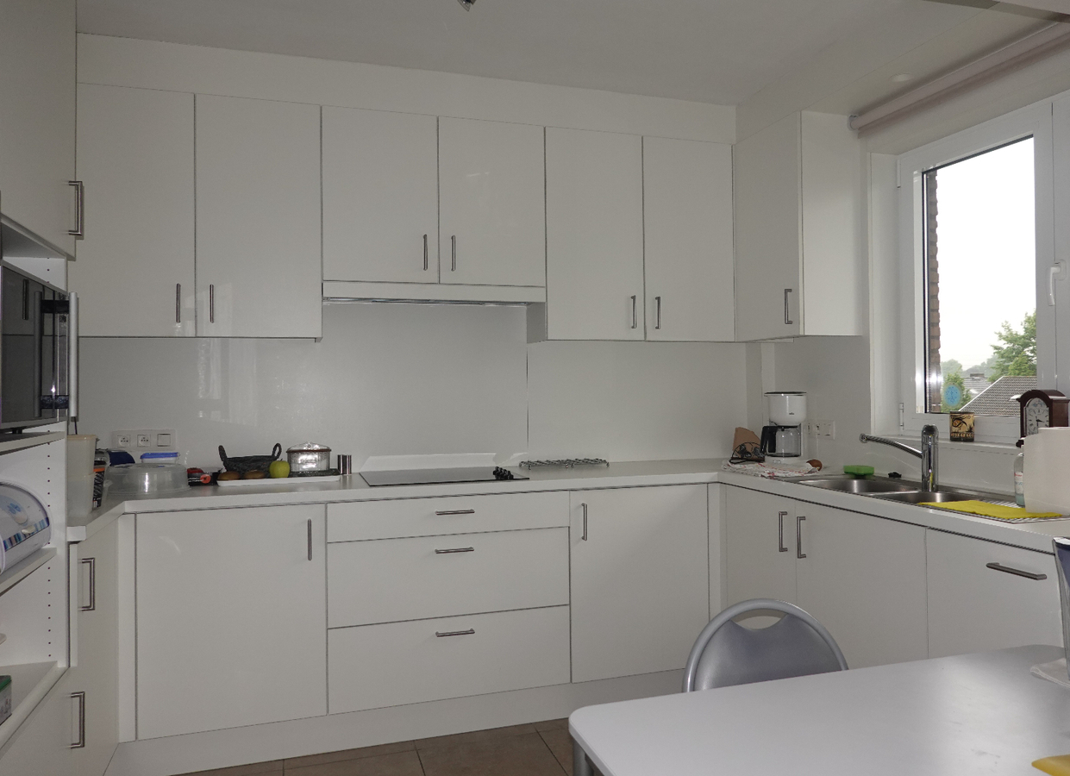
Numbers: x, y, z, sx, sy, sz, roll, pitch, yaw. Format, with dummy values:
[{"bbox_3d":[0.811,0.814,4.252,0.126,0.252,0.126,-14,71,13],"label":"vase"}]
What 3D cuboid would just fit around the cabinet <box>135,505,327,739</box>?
[{"bbox_3d":[-1.091,0.775,2.877,0.602,0.741,0.550,-1,0,-17],"label":"cabinet"}]

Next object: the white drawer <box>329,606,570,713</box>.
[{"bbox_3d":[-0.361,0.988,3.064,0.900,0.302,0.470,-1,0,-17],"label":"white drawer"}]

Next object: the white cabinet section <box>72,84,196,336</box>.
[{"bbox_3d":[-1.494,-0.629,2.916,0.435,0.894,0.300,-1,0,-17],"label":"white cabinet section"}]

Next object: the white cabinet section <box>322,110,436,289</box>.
[{"bbox_3d":[-0.645,-0.748,3.183,0.452,0.671,0.300,-1,0,-17],"label":"white cabinet section"}]

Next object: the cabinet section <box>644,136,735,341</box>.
[{"bbox_3d":[0.645,-0.649,3.588,0.450,0.894,0.300,-1,0,-17],"label":"cabinet section"}]

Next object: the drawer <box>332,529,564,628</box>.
[{"bbox_3d":[-0.364,0.688,3.064,0.900,0.299,0.470,-1,0,-17],"label":"drawer"}]

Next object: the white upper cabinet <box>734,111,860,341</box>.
[{"bbox_3d":[1.117,-0.649,3.316,0.300,0.885,0.456,-1,0,-17],"label":"white upper cabinet"}]

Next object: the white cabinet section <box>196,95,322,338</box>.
[{"bbox_3d":[-1.071,-0.628,3.038,0.441,0.885,0.326,-1,0,-17],"label":"white cabinet section"}]

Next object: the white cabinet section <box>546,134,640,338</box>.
[{"bbox_3d":[0.216,-0.645,3.453,0.450,0.894,0.300,-1,0,-17],"label":"white cabinet section"}]

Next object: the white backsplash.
[{"bbox_3d":[-0.391,0.005,3.430,3.040,0.710,0.030,-1,0,-17],"label":"white backsplash"}]

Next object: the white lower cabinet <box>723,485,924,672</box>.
[{"bbox_3d":[1.184,0.753,2.712,0.540,0.741,1.050,-1,0,-17],"label":"white lower cabinet"}]

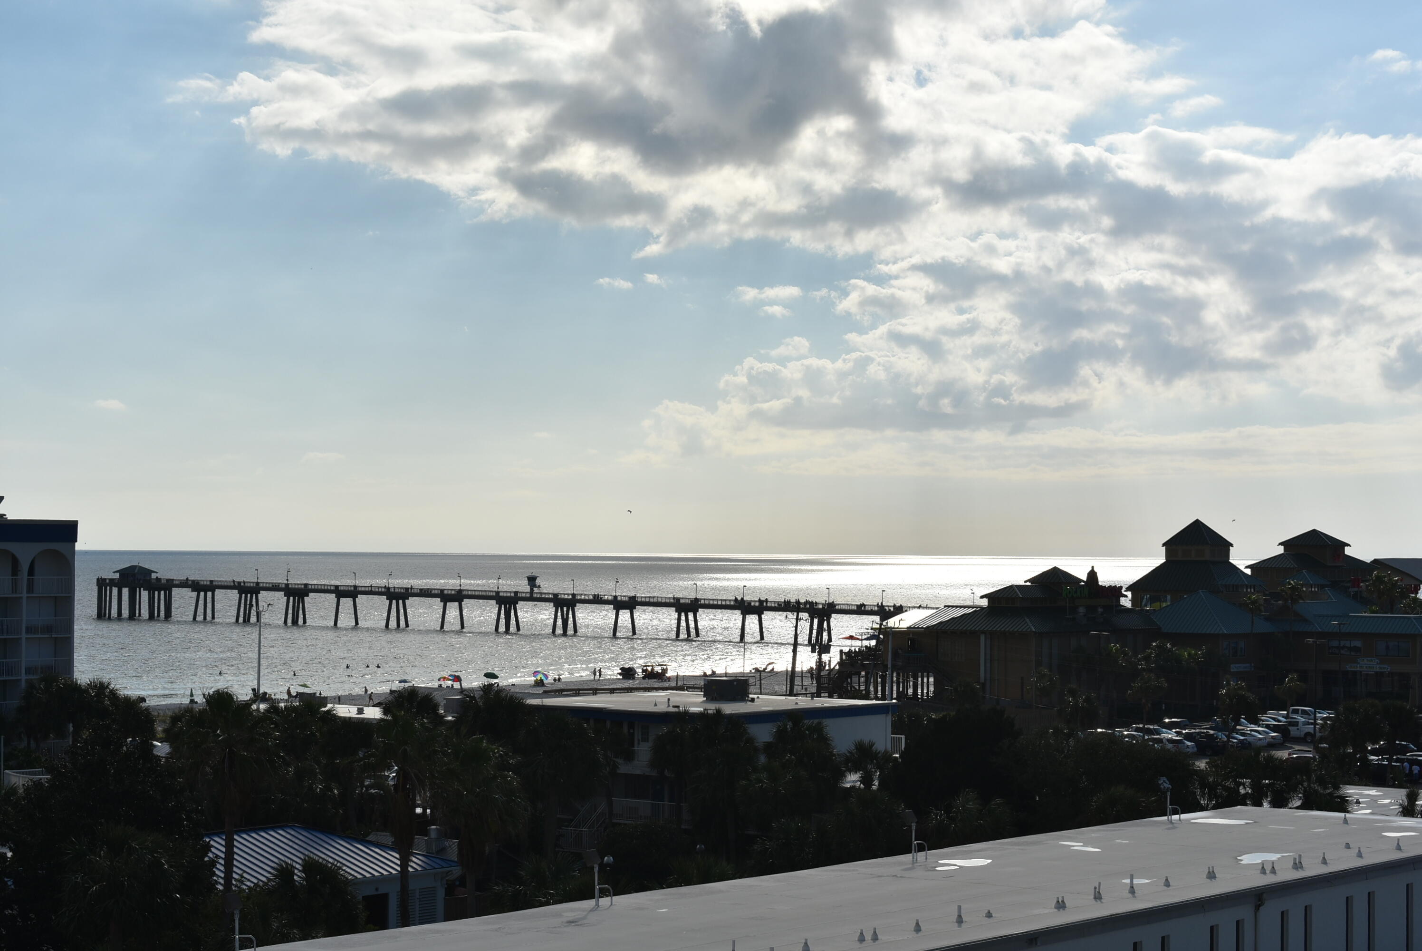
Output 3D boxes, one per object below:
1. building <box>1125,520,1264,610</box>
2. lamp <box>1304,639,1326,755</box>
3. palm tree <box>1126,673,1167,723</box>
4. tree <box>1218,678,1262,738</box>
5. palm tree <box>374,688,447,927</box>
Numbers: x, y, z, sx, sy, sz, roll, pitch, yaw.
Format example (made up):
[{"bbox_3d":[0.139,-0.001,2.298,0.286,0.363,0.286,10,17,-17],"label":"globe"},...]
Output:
[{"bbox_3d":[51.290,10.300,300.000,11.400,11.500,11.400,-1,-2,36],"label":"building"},{"bbox_3d":[49.847,18.293,235.000,1.950,9.893,0.500,-1,-2,41],"label":"lamp"},{"bbox_3d":[36.500,19.590,239.000,3.400,6.050,3.400,0,-1,0],"label":"palm tree"},{"bbox_3d":[43.704,20.012,236.000,3.500,6.404,3.500,0,-1,0],"label":"tree"},{"bbox_3d":[-11.824,14.018,112.000,3.300,11.116,3.300,0,-1,0],"label":"palm tree"}]

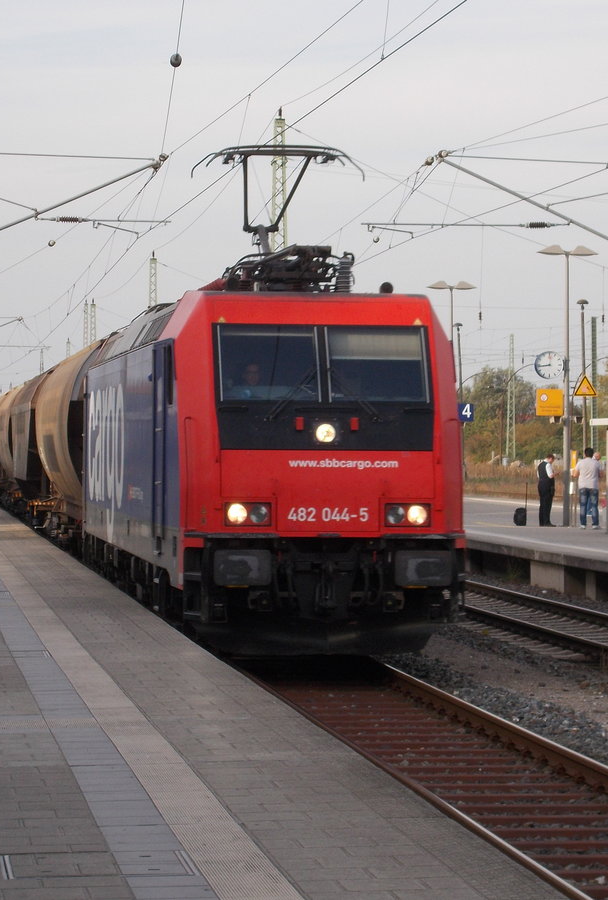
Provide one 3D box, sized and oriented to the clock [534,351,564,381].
[{"bbox_3d":[5.568,-1.914,67.720,0.630,0.630,0.180,0,0,-7],"label":"clock"}]

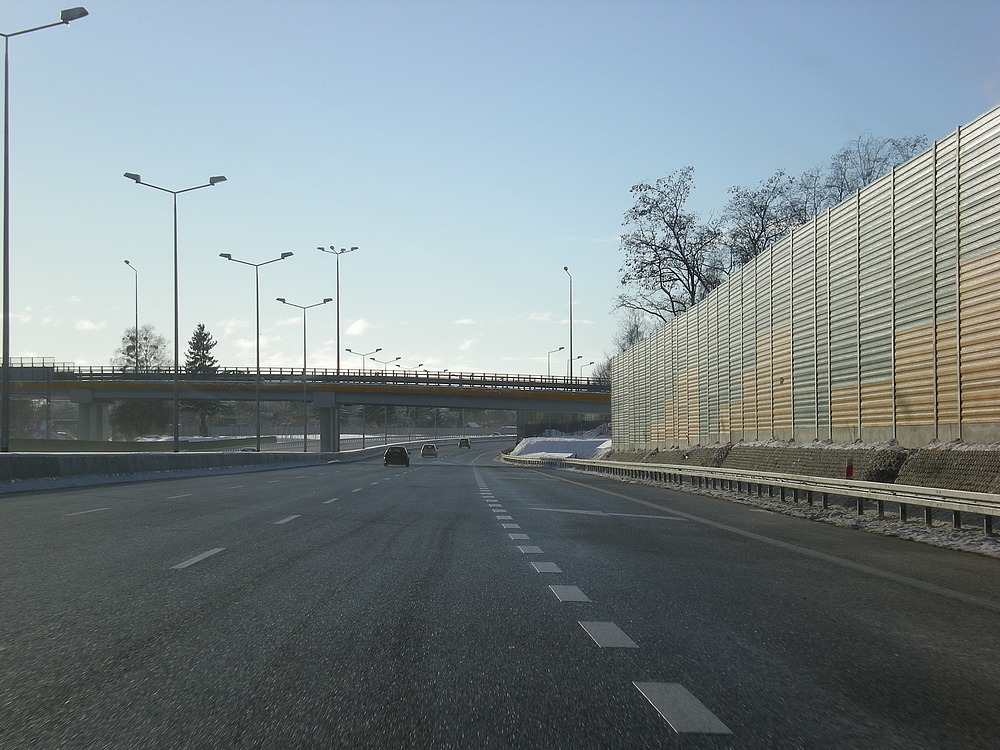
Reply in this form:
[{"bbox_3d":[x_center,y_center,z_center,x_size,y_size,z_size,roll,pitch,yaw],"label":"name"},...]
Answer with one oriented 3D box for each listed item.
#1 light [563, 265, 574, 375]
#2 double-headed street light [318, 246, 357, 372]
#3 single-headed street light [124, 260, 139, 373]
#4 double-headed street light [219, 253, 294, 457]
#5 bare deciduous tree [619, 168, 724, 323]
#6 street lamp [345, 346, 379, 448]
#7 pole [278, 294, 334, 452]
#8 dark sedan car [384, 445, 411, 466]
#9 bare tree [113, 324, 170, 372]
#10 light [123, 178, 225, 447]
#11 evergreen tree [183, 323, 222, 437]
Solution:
[{"bbox_3d":[6.622,-4.299,206.788,0.400,12.330,2.200,-1,-2,18],"label":"light"},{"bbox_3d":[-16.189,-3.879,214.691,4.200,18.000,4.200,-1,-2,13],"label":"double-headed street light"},{"bbox_3d":[-38.281,-5.284,221.772,0.400,13.260,2.300,-1,-2,19],"label":"single-headed street light"},{"bbox_3d":[-14.626,-1.006,128.680,4.500,12.830,0.400,0,-2,-1],"label":"double-headed street light"},{"bbox_3d":[10.057,-3.627,123.711,7.000,16.830,6.800,0,-2,0],"label":"bare deciduous tree"},{"bbox_3d":[-16.541,3.392,260.774,4.400,13.140,0.400,0,-2,0],"label":"street lamp"},{"bbox_3d":[-15.413,0.350,169.078,4.500,12.900,0.400,0,-2,-1],"label":"pole"},{"bbox_3d":[-7.210,5.756,151.000,1.740,1.460,4.200,0,-2,-1],"label":"dark sedan car"},{"bbox_3d":[-47.039,1.207,279.722,7.600,16.180,7.200,0,-2,0],"label":"bare tree"},{"bbox_3d":[-13.985,-2.298,92.278,4.500,12.900,0.400,0,-2,-1],"label":"light"},{"bbox_3d":[-36.713,0.634,264.757,5.400,14.170,5.200,0,-2,0],"label":"evergreen tree"}]

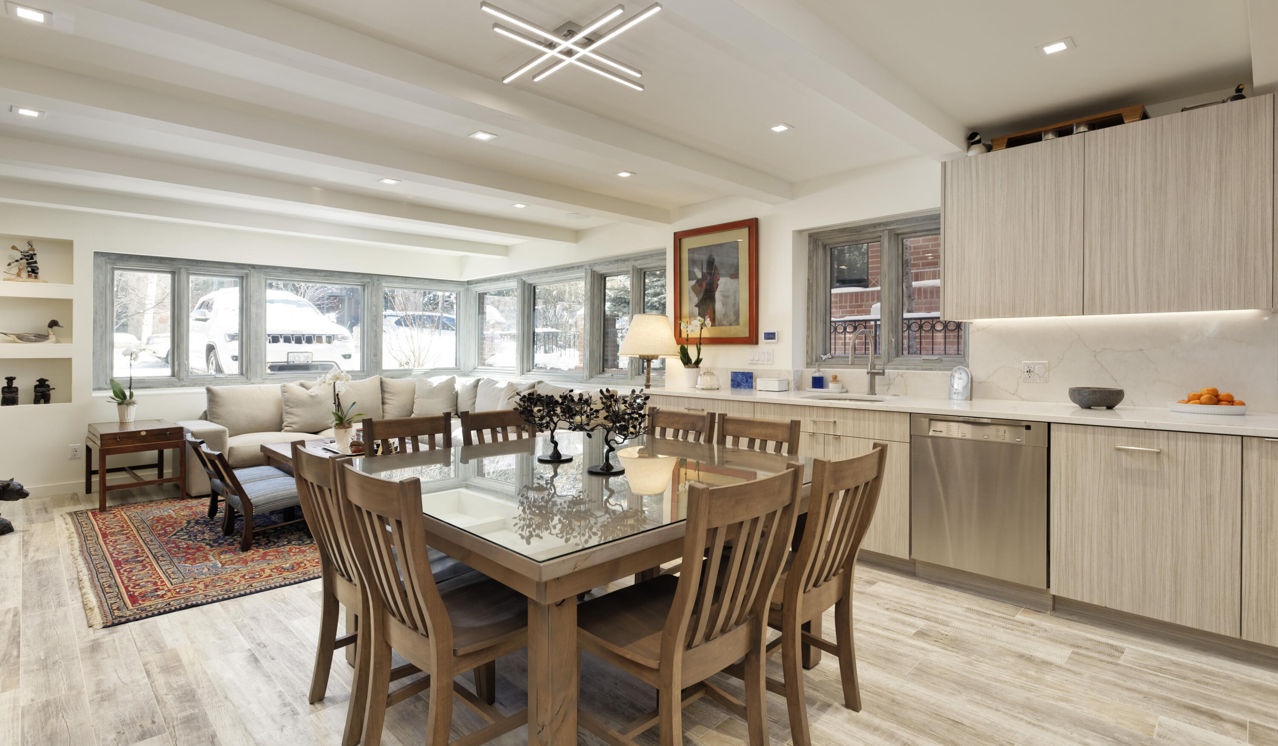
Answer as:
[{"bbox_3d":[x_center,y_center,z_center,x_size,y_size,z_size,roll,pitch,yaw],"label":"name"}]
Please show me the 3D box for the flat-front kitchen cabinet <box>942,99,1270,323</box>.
[{"bbox_3d":[2.209,-0.695,2.951,0.370,0.860,1.215,-1,2,-45],"label":"flat-front kitchen cabinet"}]

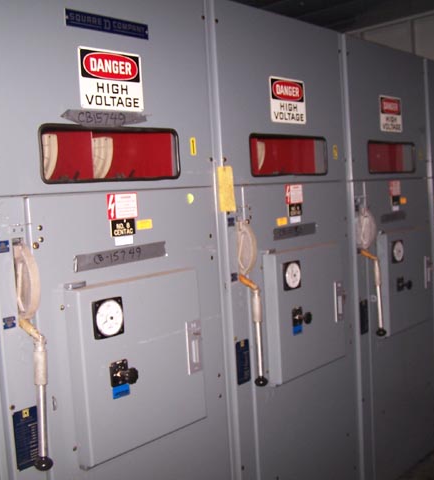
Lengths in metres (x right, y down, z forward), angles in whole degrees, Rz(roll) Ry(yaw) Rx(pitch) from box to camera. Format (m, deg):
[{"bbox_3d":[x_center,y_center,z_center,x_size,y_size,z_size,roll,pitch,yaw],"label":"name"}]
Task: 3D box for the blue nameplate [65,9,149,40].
[{"bbox_3d":[-0.318,-0.643,2.104,0.007,0.050,0.332,0,5,39],"label":"blue nameplate"}]

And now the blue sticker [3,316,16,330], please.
[{"bbox_3d":[-0.529,0.213,1.794,0.002,0.029,0.036,0,5,38],"label":"blue sticker"}]

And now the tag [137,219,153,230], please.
[{"bbox_3d":[-0.226,-0.049,2.218,0.004,0.030,0.067,0,5,39],"label":"tag"}]

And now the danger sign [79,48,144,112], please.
[{"bbox_3d":[-0.311,-0.479,2.112,0.006,0.177,0.253,0,5,39],"label":"danger sign"}]

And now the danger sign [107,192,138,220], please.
[{"bbox_3d":[-0.285,-0.103,2.143,0.004,0.077,0.122,0,5,39],"label":"danger sign"}]

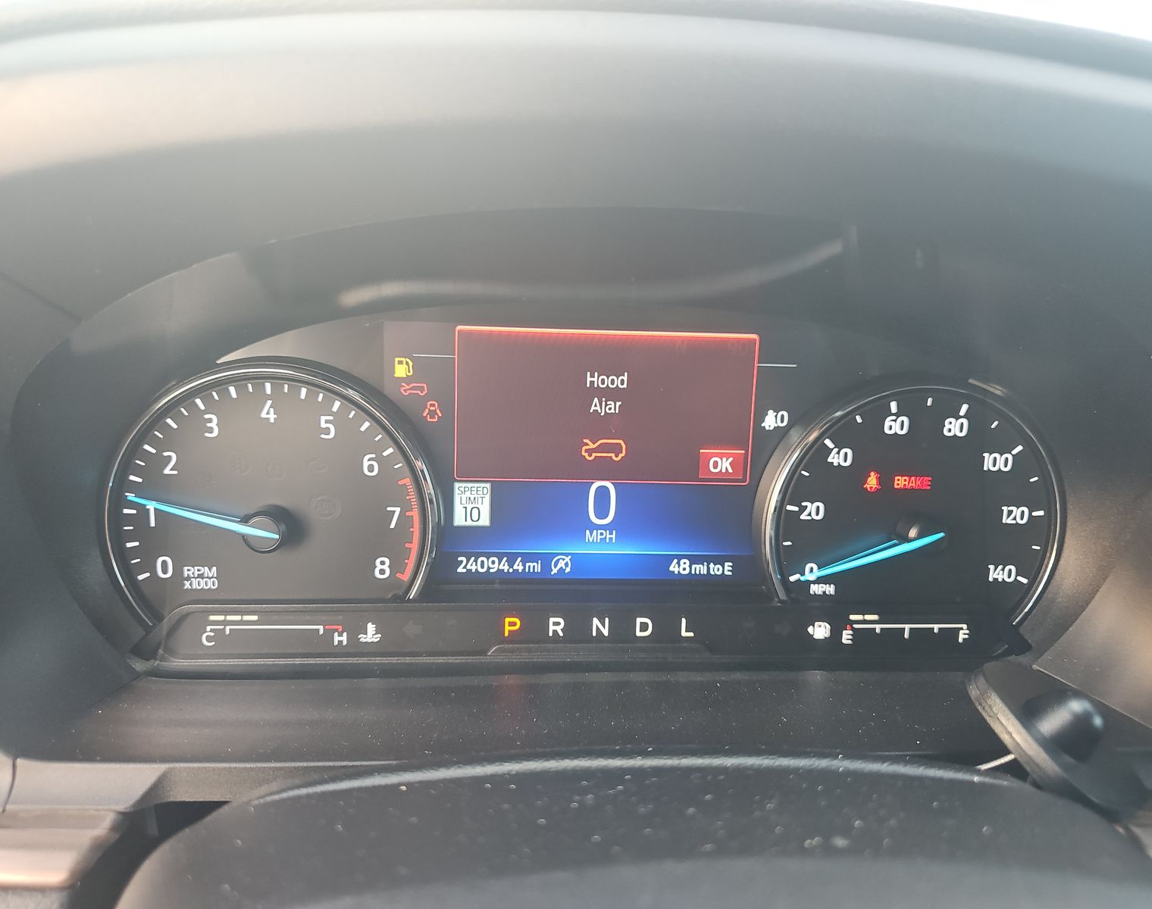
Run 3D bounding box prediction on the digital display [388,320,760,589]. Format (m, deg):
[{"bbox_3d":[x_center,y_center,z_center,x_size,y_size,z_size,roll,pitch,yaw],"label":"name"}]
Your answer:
[{"bbox_3d":[0.003,0.001,0.277,0.135,0.088,0.015,1,10,-4],"label":"digital display"}]

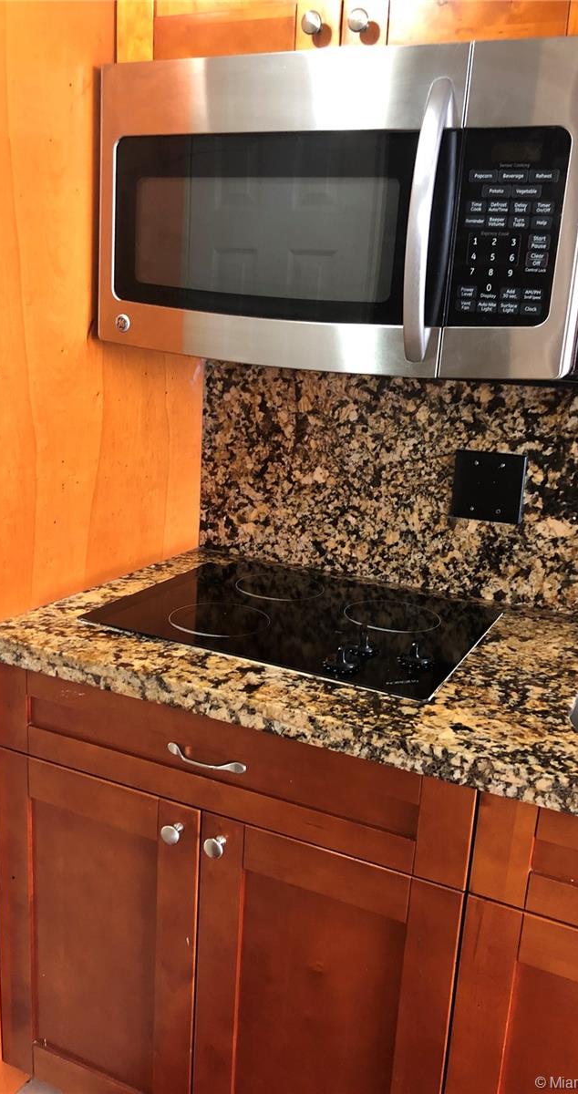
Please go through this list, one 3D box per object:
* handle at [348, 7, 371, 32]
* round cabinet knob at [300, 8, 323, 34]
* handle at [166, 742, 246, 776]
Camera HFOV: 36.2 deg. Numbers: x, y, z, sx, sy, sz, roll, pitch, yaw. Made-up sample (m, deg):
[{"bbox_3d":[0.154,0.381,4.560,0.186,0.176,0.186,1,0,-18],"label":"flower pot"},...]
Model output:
[{"bbox_3d":[0.101,-0.733,1.234,0.032,0.032,0.029,9,15,24],"label":"handle"},{"bbox_3d":[0.036,-0.745,1.263,0.032,0.032,0.029,9,15,24],"label":"round cabinet knob"},{"bbox_3d":[-0.119,0.295,1.230,0.127,0.018,0.027,9,15,24],"label":"handle"}]

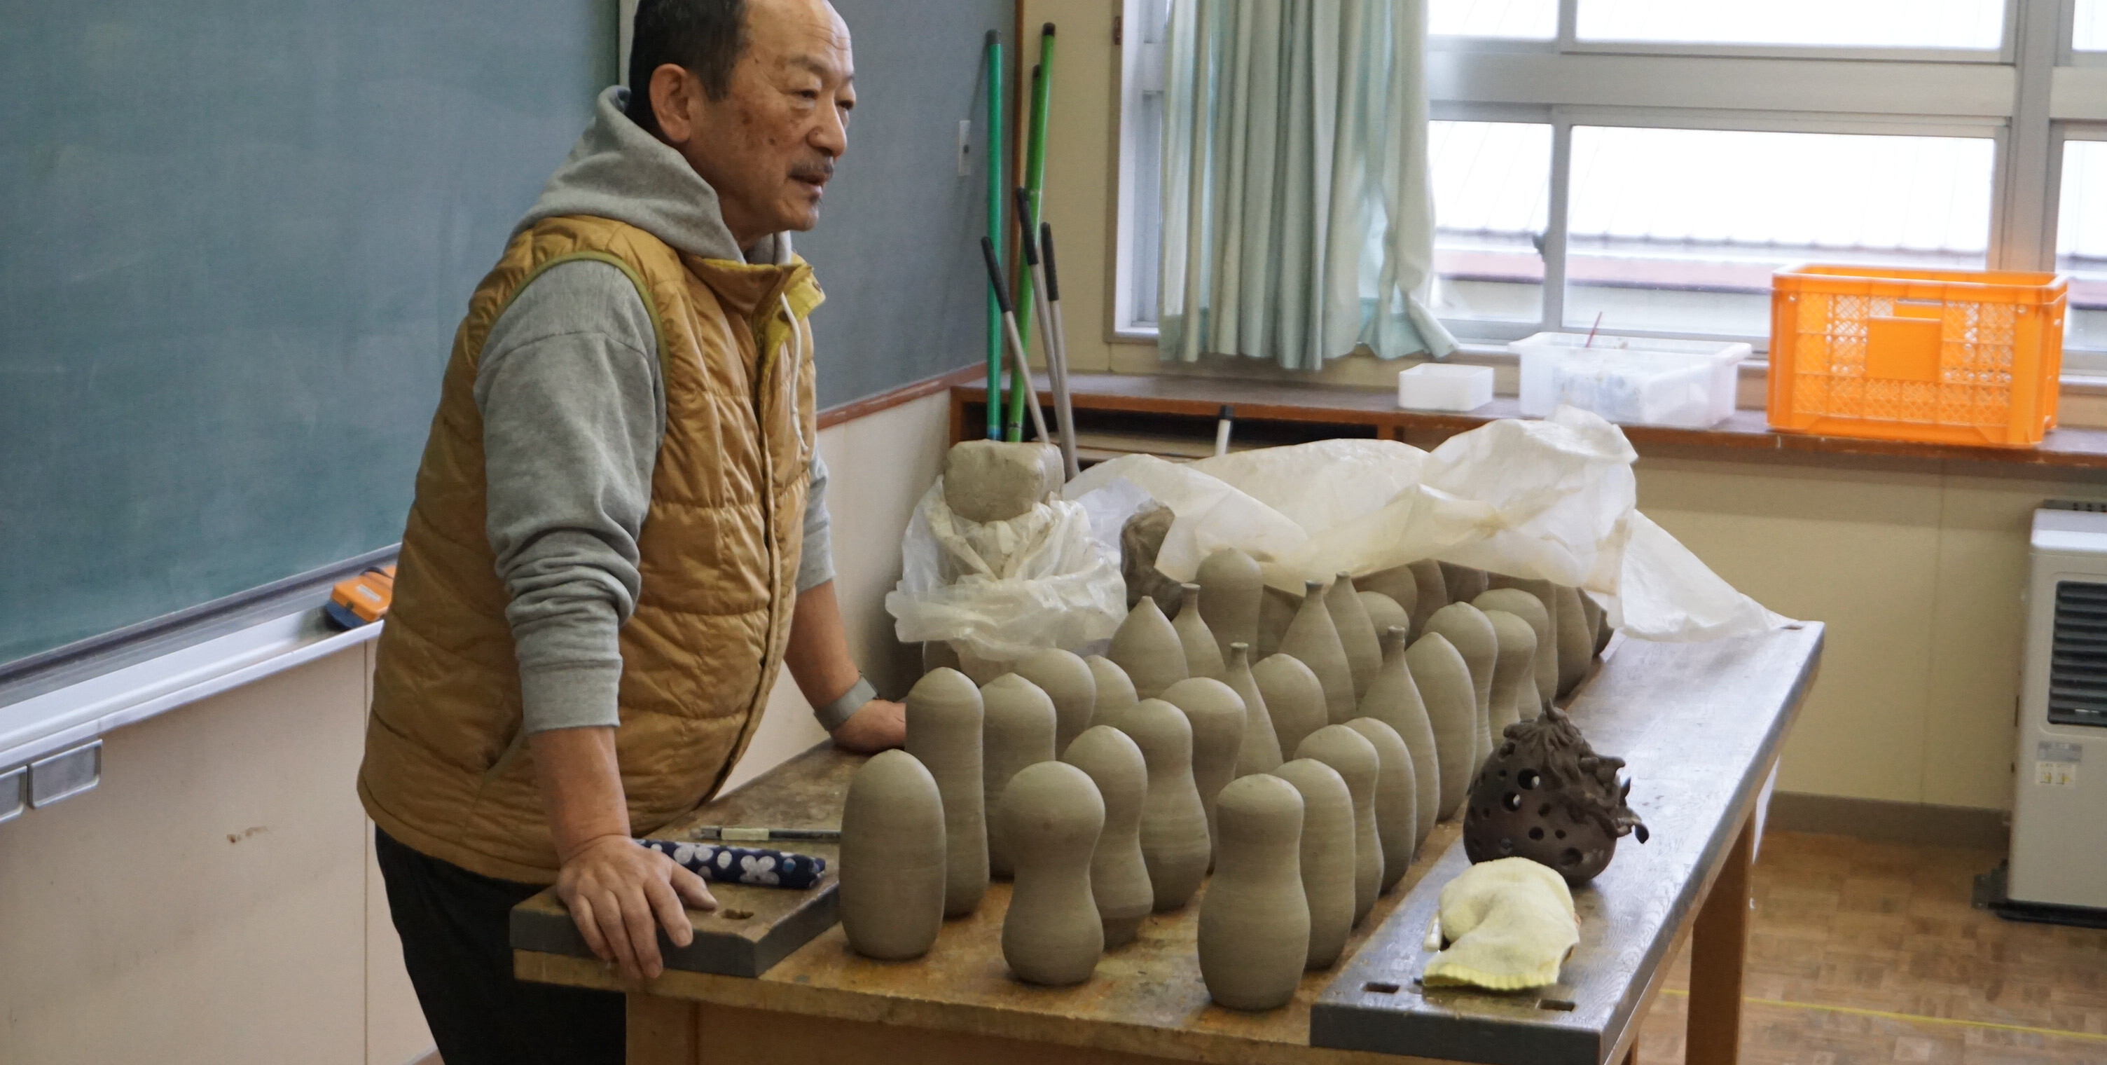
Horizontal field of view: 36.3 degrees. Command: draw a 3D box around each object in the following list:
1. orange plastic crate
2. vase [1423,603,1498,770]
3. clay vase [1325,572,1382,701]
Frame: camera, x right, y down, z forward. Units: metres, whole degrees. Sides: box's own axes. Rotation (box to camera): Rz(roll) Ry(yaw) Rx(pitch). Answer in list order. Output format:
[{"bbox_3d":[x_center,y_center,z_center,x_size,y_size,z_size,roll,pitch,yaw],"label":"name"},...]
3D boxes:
[{"bbox_3d":[1.620,-0.337,6.022,0.501,0.283,0.303,5,10,22],"label":"orange plastic crate"},{"bbox_3d":[0.417,0.167,3.307,0.088,0.193,0.088,4,10,18],"label":"vase"},{"bbox_3d":[0.314,0.136,3.512,0.094,0.186,0.094,4,10,18],"label":"clay vase"}]

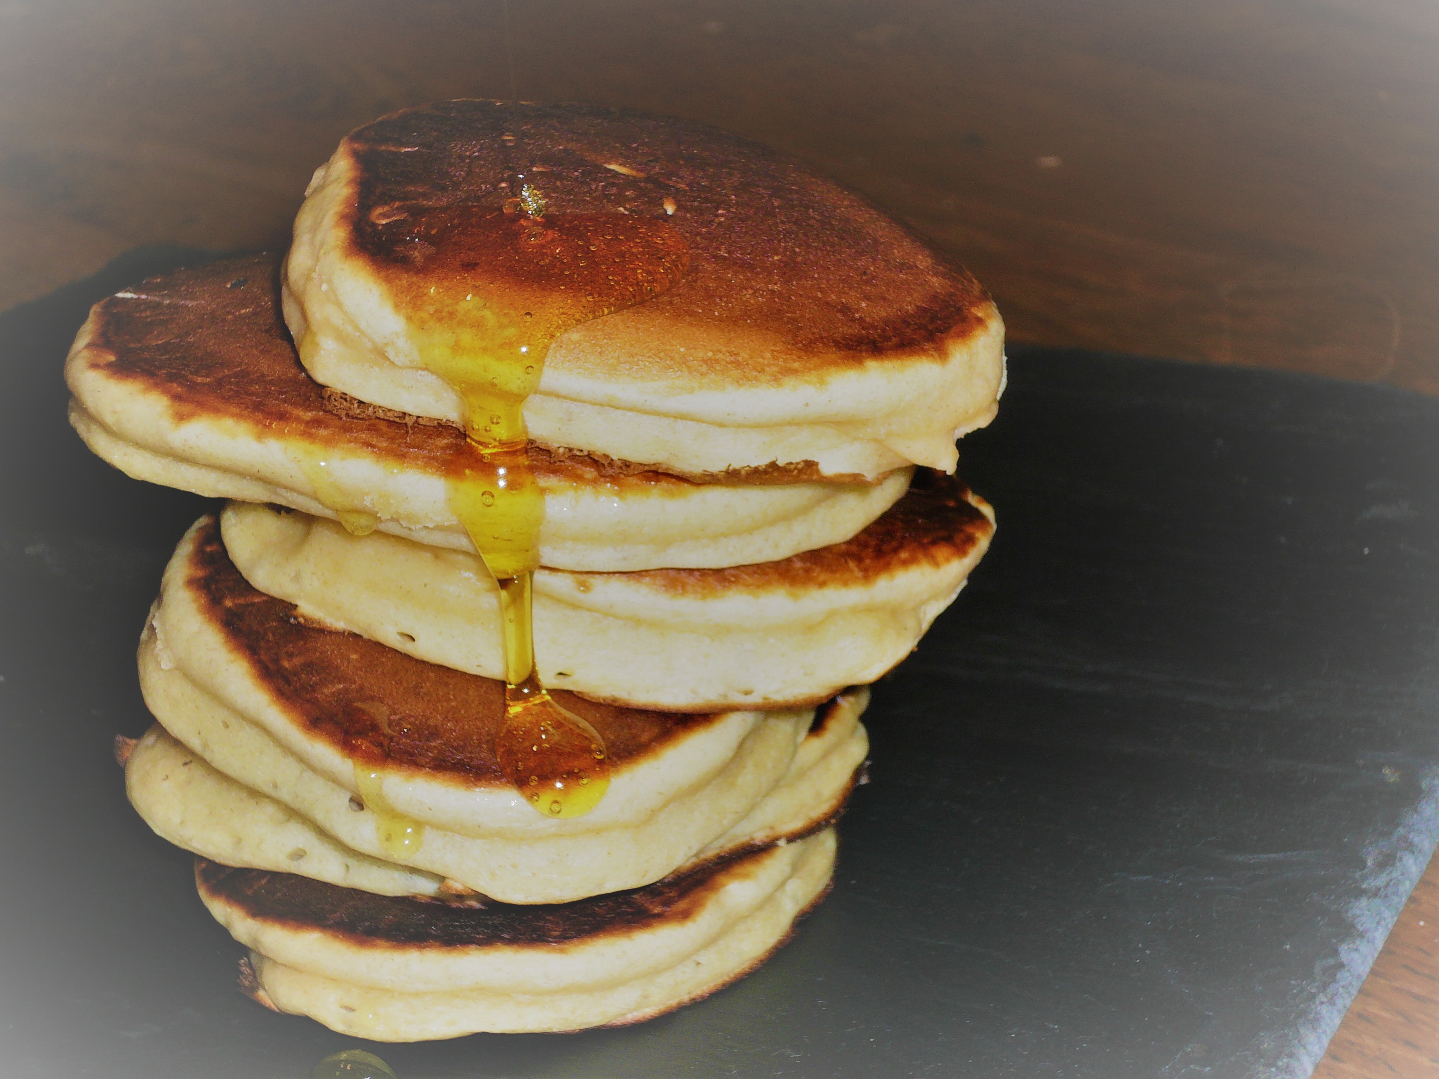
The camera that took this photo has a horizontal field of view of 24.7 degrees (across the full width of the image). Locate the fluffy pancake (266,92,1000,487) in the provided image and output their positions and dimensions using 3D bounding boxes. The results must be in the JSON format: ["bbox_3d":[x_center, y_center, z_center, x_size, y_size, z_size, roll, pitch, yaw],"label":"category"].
[{"bbox_3d":[-0.011,-0.039,0.498,0.109,0.018,0.109,8,28,-3],"label":"fluffy pancake"}]

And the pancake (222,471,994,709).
[{"bbox_3d":[-0.017,-0.002,0.513,0.121,0.021,0.119,2,19,-1],"label":"pancake"}]

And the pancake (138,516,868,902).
[{"bbox_3d":[-0.037,0.019,0.520,0.111,0.021,0.111,6,29,-2],"label":"pancake"}]

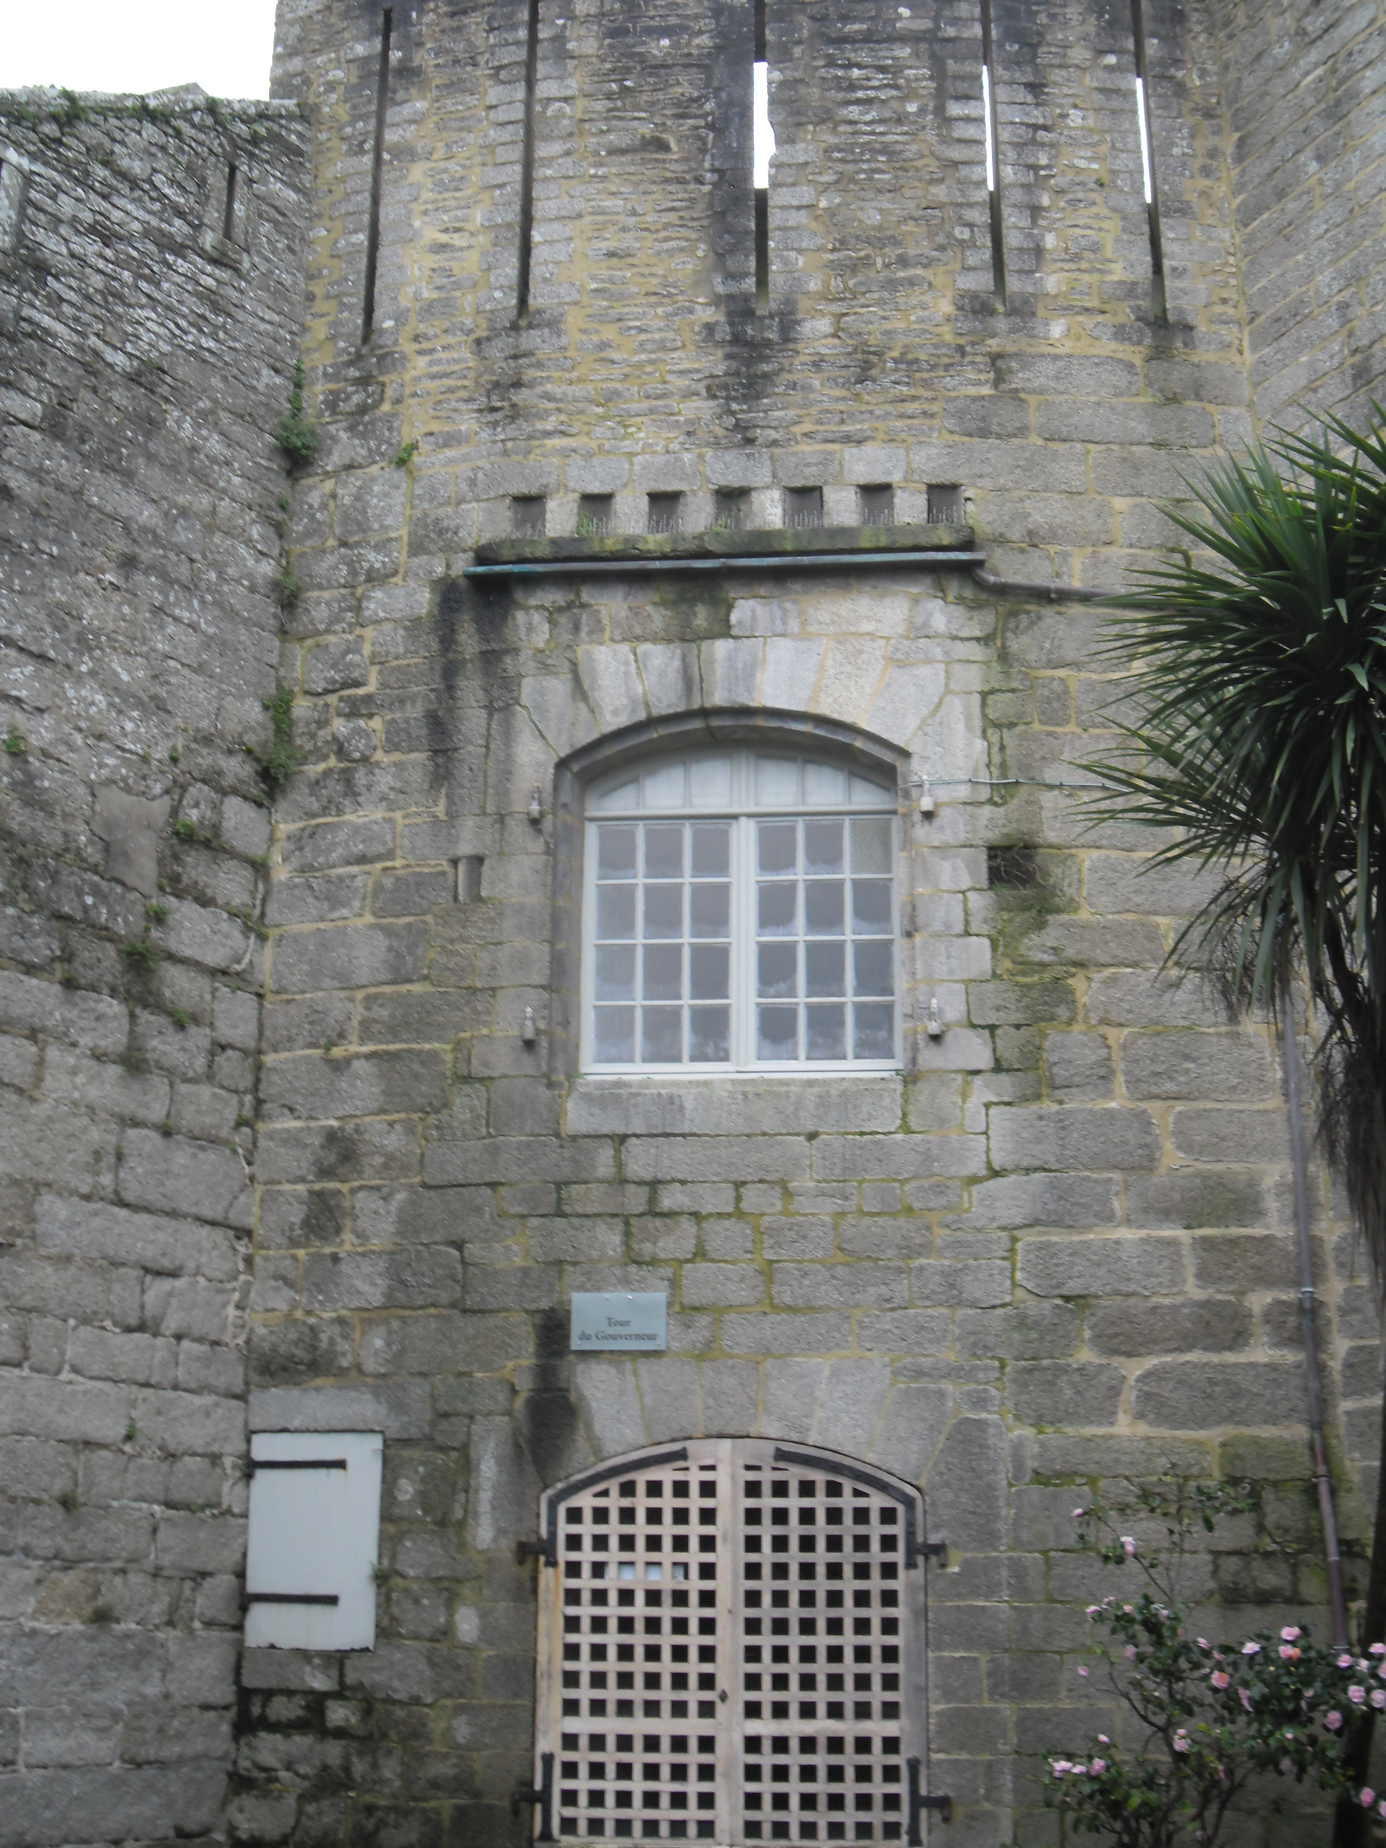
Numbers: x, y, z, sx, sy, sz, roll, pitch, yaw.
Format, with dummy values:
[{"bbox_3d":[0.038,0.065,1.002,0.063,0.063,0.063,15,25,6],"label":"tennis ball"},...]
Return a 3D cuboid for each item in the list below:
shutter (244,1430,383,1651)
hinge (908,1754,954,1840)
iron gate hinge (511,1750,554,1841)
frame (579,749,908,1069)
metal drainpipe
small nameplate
[{"bbox_3d":[-2.073,3.357,12.816,0.770,1.142,0.050,-5,-15,18],"label":"shutter"},{"bbox_3d":[1.200,4.422,11.846,0.237,0.429,0.060,-1,-15,5],"label":"hinge"},{"bbox_3d":[-0.820,4.471,12.032,0.230,0.439,0.060,-1,-15,5],"label":"iron gate hinge"},{"bbox_3d":[0.277,-0.092,13.501,1.830,1.930,0.100,-1,-15,5],"label":"frame"},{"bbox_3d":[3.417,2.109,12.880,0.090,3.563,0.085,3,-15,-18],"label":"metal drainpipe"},{"bbox_3d":[-0.395,2.135,12.621,0.518,0.309,0.015,-2,-15,7],"label":"small nameplate"}]

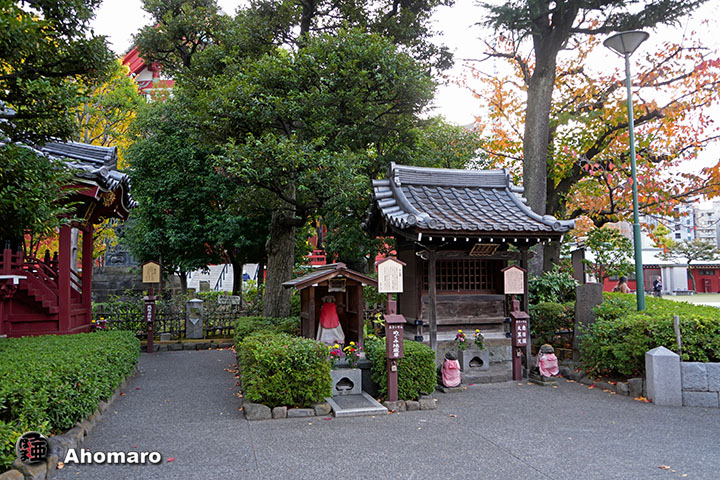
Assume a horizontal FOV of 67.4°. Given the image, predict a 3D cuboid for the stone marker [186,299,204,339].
[{"bbox_3d":[-3.737,1.798,12.208,0.360,0.900,0.320,0,-4,-16],"label":"stone marker"}]

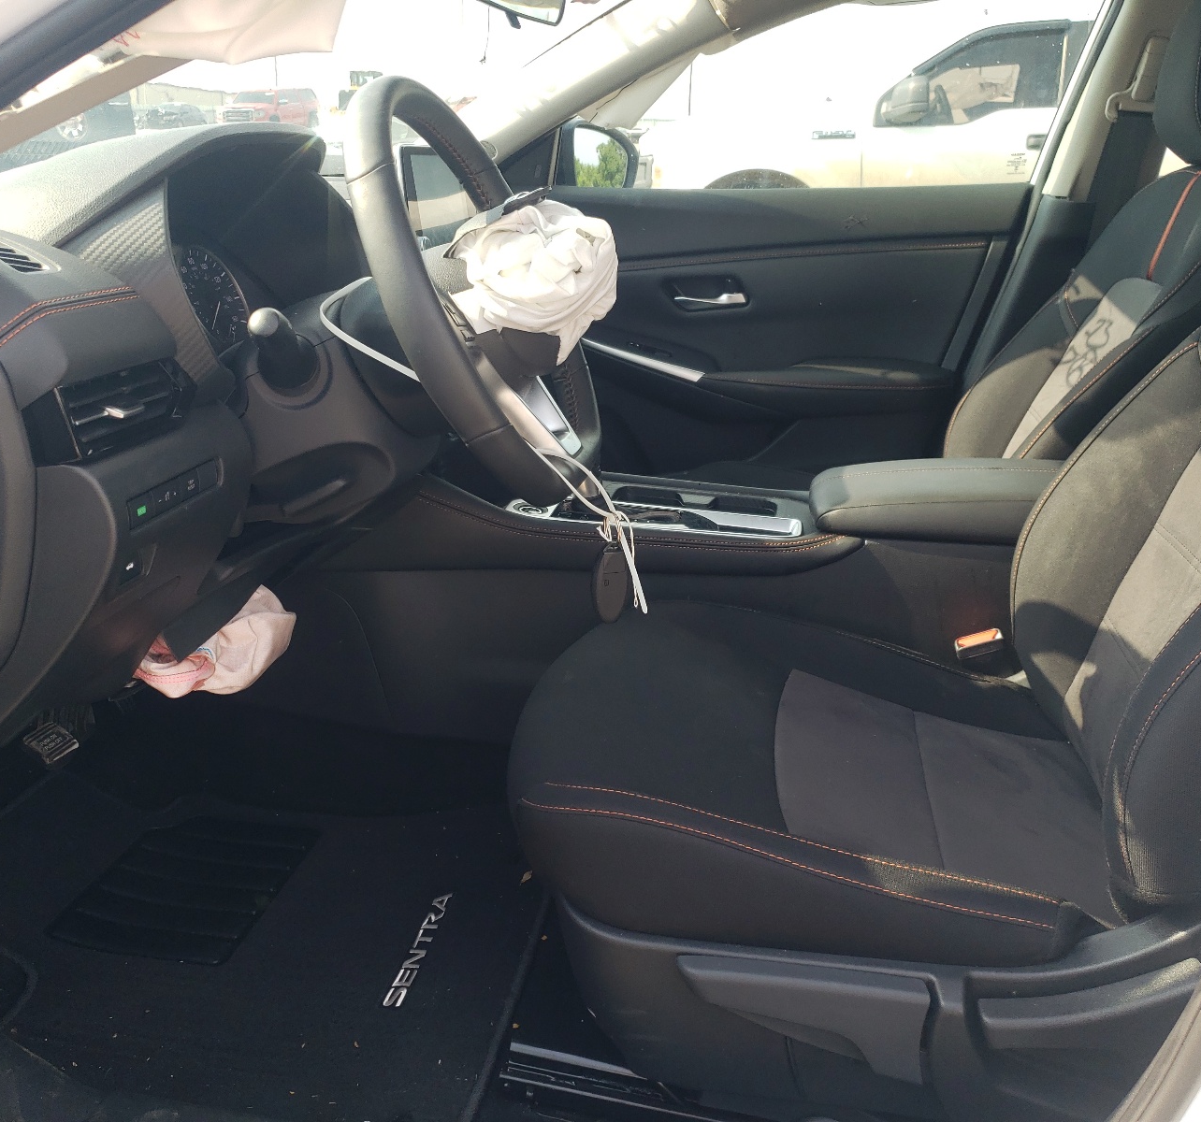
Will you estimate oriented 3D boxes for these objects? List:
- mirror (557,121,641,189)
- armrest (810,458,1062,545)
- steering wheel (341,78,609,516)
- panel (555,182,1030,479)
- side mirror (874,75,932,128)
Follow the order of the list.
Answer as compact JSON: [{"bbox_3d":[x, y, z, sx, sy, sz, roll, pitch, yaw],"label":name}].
[{"bbox_3d":[-0.029,-0.761,2.154,0.140,0.165,0.220,13,23,33],"label":"mirror"},{"bbox_3d":[0.391,-0.078,1.278,0.300,0.070,0.180,4,20,11],"label":"armrest"},{"bbox_3d":[-0.102,-0.221,0.938,0.100,0.360,0.370,-20,14,18],"label":"steering wheel"},{"bbox_3d":[0.246,-0.368,1.942,0.900,0.560,0.150,4,20,11],"label":"panel"},{"bbox_3d":[1.569,-2.377,5.800,0.210,0.250,0.260,4,20,11],"label":"side mirror"}]

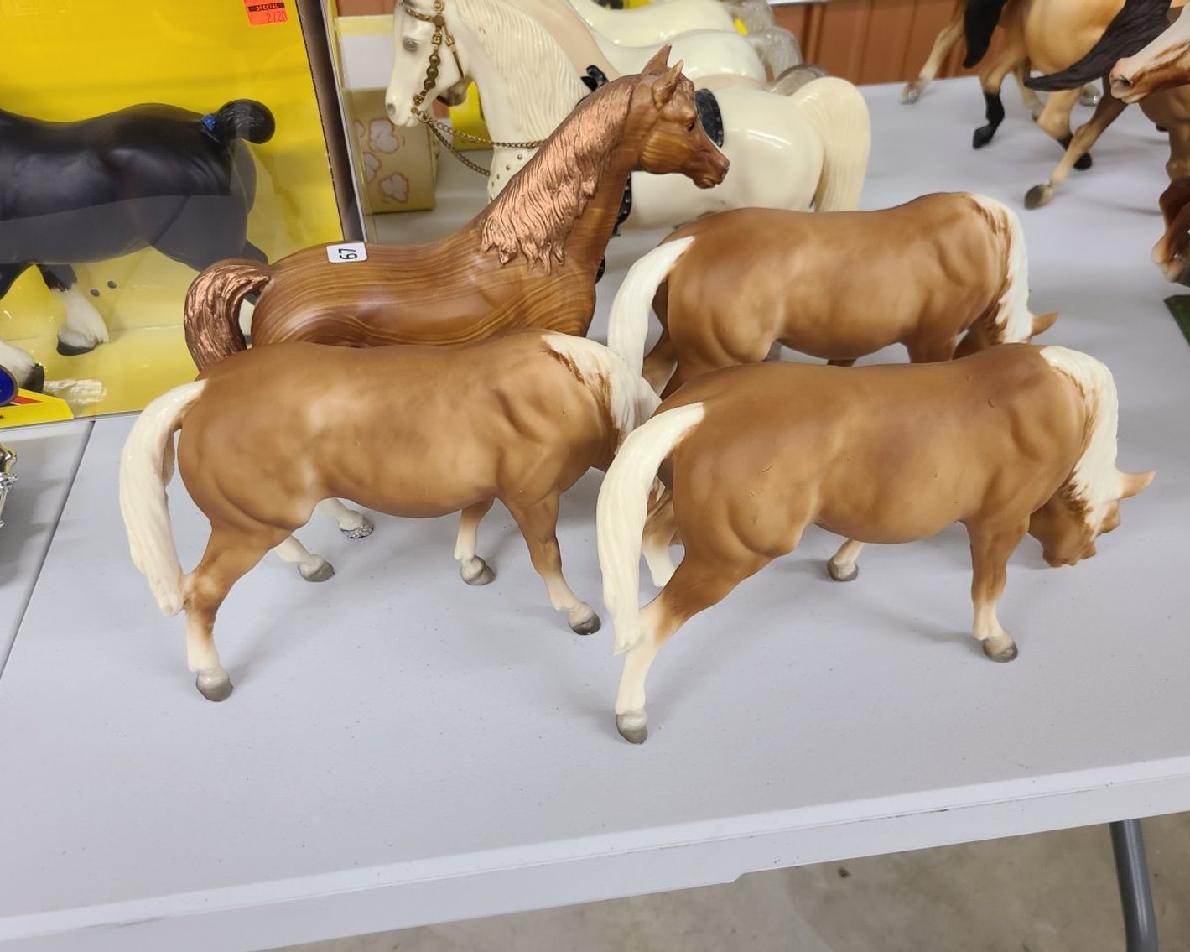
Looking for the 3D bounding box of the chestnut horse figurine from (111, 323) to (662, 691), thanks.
[{"bbox_3d":[-0.069,0.006,0.426,0.253,0.162,0.084,-6,43,-4],"label":"chestnut horse figurine"}]

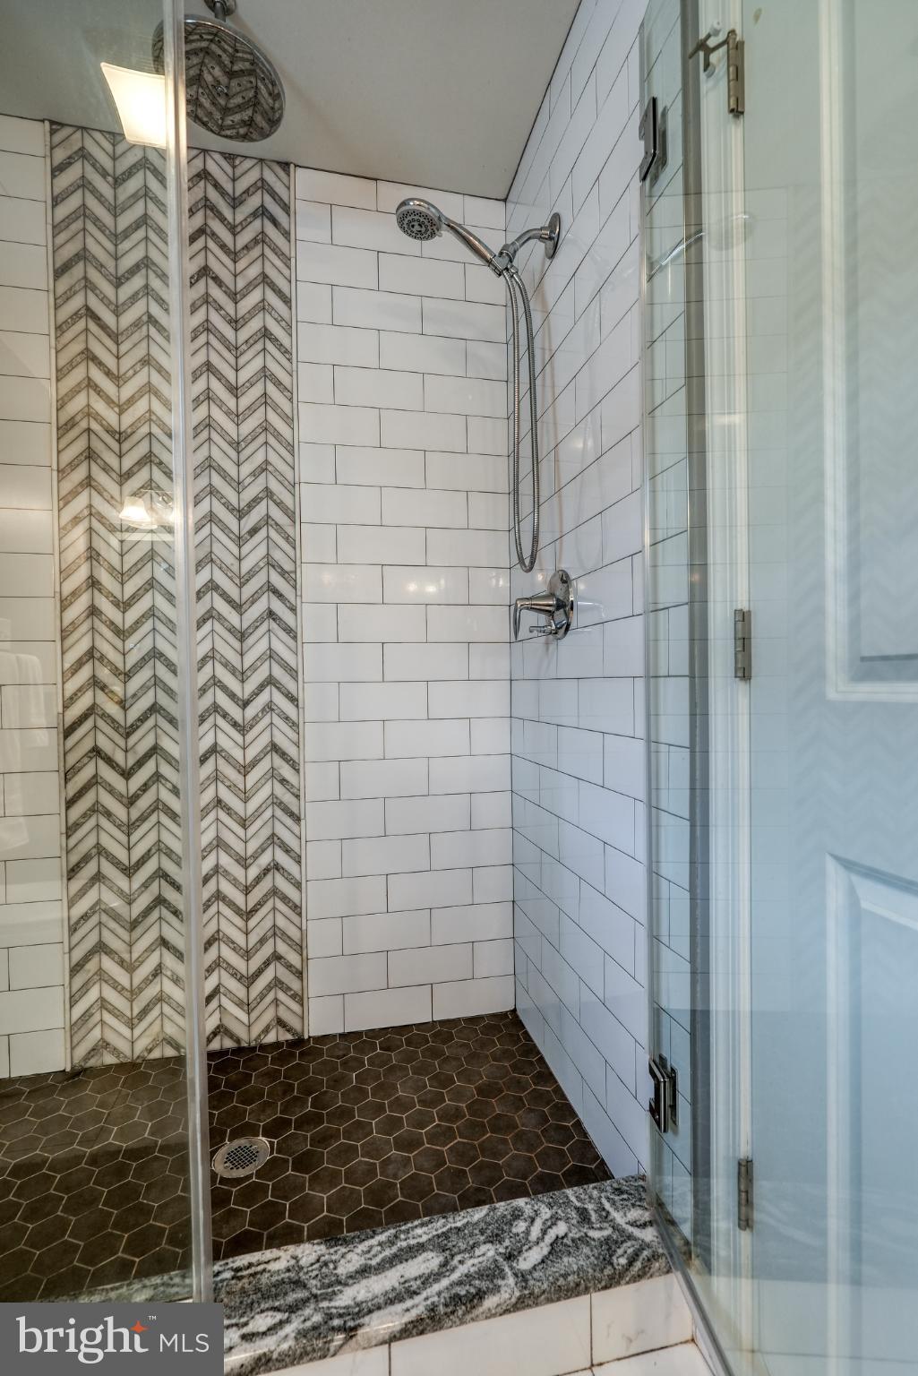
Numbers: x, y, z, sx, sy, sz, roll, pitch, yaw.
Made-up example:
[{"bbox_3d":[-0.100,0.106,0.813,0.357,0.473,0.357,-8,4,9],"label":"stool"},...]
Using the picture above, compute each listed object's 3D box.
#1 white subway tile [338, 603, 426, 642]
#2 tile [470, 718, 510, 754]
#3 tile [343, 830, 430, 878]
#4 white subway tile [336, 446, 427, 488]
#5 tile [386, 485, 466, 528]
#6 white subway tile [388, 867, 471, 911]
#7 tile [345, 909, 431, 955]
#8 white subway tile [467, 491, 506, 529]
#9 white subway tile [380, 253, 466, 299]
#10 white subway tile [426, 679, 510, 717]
[{"bbox_3d":[-0.213,-0.181,1.715,0.245,0.106,0.010,-1,1,-12],"label":"white subway tile"},{"bbox_3d":[0.096,0.144,1.825,0.123,0.109,0.010,-1,1,-12],"label":"tile"},{"bbox_3d":[-0.209,0.481,1.763,0.252,0.109,0.010,-1,1,-12],"label":"tile"},{"bbox_3d":[-0.212,-0.595,1.654,0.238,0.103,0.009,-1,1,-12],"label":"white subway tile"},{"bbox_3d":[-0.096,-0.508,1.737,0.245,0.106,0.010,-1,1,-12],"label":"tile"},{"bbox_3d":[-0.080,0.558,1.695,0.238,0.103,0.009,-1,1,-12],"label":"white subway tile"},{"bbox_3d":[-0.198,0.677,1.701,0.242,0.105,0.010,-1,1,-13],"label":"tile"},{"bbox_3d":[0.085,-0.511,1.776,0.119,0.106,0.010,-1,1,-12],"label":"white subway tile"},{"bbox_3d":[-0.104,-1.159,1.729,0.245,0.106,0.010,-1,1,-12],"label":"white subway tile"},{"bbox_3d":[0.030,0.031,1.712,0.237,0.103,0.009,-1,1,-12],"label":"white subway tile"}]

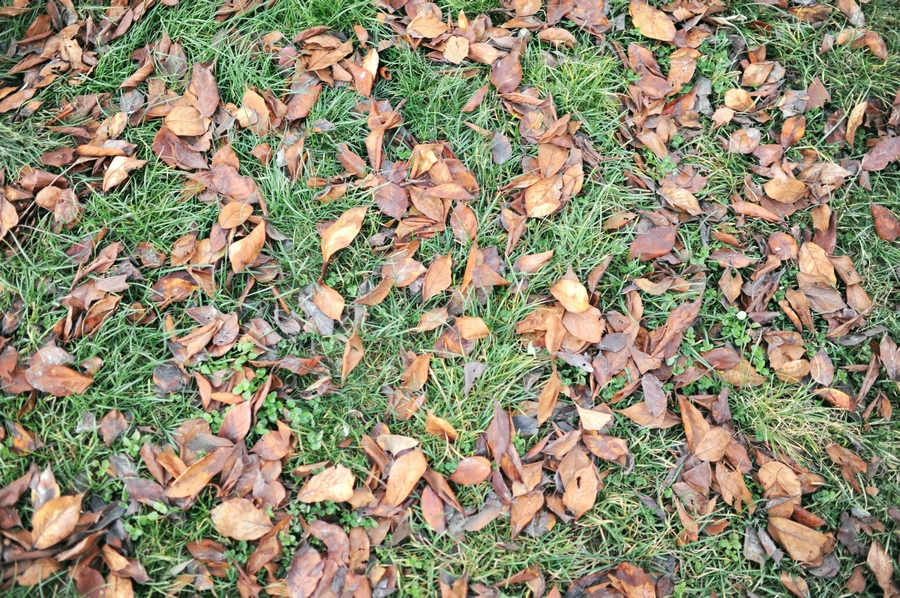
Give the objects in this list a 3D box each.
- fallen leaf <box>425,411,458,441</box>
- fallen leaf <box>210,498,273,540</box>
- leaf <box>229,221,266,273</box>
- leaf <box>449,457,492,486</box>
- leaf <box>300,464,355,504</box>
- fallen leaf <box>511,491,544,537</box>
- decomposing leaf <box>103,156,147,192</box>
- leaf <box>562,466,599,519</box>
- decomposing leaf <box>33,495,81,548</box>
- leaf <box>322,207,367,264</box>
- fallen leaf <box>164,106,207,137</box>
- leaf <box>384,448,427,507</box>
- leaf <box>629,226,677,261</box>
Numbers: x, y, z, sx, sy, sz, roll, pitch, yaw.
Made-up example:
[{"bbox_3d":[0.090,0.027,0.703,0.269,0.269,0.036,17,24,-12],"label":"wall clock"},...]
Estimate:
[{"bbox_3d":[-0.012,0.197,1.358,0.060,0.022,0.029,36,70,15],"label":"fallen leaf"},{"bbox_3d":[-0.304,0.323,1.278,0.094,0.018,0.058,11,64,6],"label":"fallen leaf"},{"bbox_3d":[-0.342,-0.090,1.492,0.047,0.025,0.110,19,66,9],"label":"leaf"},{"bbox_3d":[0.032,0.262,1.328,0.066,0.018,0.041,-17,66,-8],"label":"leaf"},{"bbox_3d":[-0.185,0.284,1.298,0.086,0.020,0.061,-24,66,-12],"label":"leaf"},{"bbox_3d":[0.107,0.311,1.284,0.040,0.020,0.085,31,67,15],"label":"fallen leaf"},{"bbox_3d":[-0.592,-0.229,1.559,0.052,0.022,0.092,38,69,17],"label":"decomposing leaf"},{"bbox_3d":[0.202,0.291,1.314,0.044,0.020,0.086,18,66,8],"label":"leaf"},{"bbox_3d":[-0.575,0.323,1.278,0.062,0.020,0.097,33,68,15],"label":"decomposing leaf"},{"bbox_3d":[-0.184,-0.115,1.500,0.044,0.028,0.129,27,66,13],"label":"leaf"},{"bbox_3d":[-0.485,-0.328,1.609,0.081,0.018,0.066,2,63,1],"label":"fallen leaf"},{"bbox_3d":[-0.065,0.270,1.324,0.044,0.020,0.098,21,67,10],"label":"leaf"},{"bbox_3d":[0.347,-0.096,1.491,0.110,0.020,0.049,-33,67,-15],"label":"leaf"}]

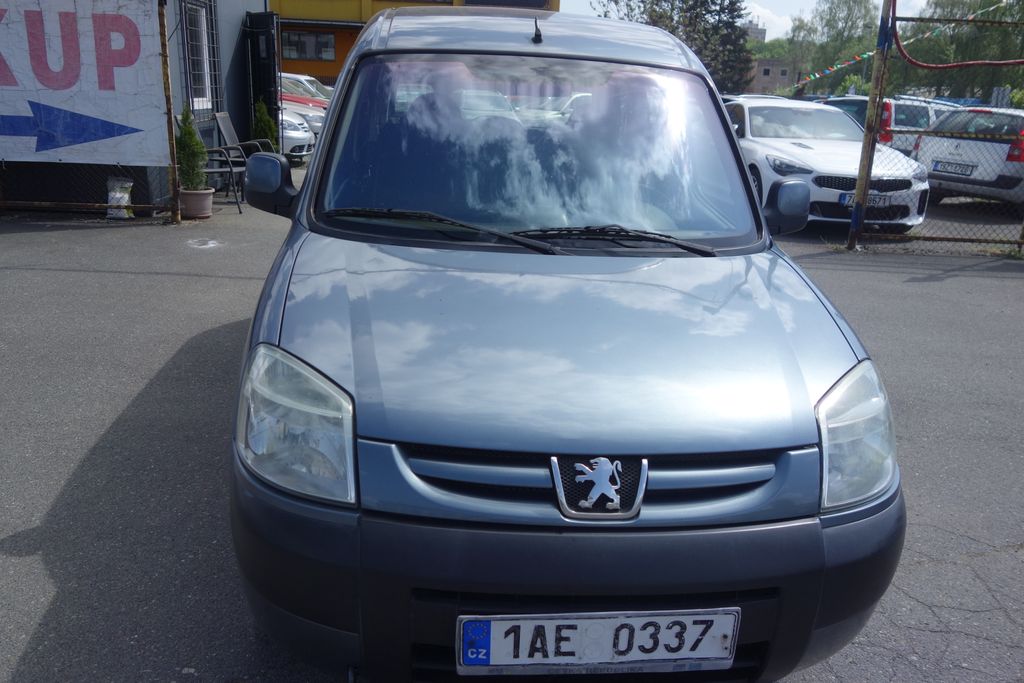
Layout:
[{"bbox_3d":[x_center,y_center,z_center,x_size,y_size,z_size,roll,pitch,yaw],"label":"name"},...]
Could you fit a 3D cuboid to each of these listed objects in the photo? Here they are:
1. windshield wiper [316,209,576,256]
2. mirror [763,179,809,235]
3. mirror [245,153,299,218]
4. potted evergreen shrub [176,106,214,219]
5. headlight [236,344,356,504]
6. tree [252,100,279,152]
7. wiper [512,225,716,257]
[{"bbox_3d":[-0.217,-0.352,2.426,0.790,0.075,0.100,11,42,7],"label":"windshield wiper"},{"bbox_3d":[0.957,-0.488,2.865,0.185,0.210,0.165,2,17,-5],"label":"mirror"},{"bbox_3d":[-0.799,-0.537,2.704,0.185,0.210,0.165,2,17,-5],"label":"mirror"},{"bbox_3d":[-3.111,-1.778,7.847,0.350,1.032,0.350,1,17,-5],"label":"potted evergreen shrub"},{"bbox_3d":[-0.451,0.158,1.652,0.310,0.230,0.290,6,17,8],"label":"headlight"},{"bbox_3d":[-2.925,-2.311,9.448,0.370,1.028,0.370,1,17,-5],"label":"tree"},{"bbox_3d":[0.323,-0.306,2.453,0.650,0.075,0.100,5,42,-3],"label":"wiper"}]

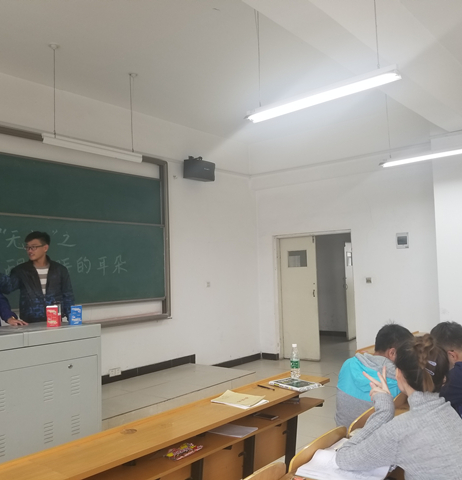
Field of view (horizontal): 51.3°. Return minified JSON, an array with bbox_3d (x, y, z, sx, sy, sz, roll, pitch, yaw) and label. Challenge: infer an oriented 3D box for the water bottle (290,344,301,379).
[{"bbox_3d":[0.422,0.790,3.137,0.064,0.232,0.064,-1,-4,0],"label":"water bottle"}]

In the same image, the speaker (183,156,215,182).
[{"bbox_3d":[-0.498,-0.996,6.954,0.490,0.255,0.260,1,3,-35],"label":"speaker"}]

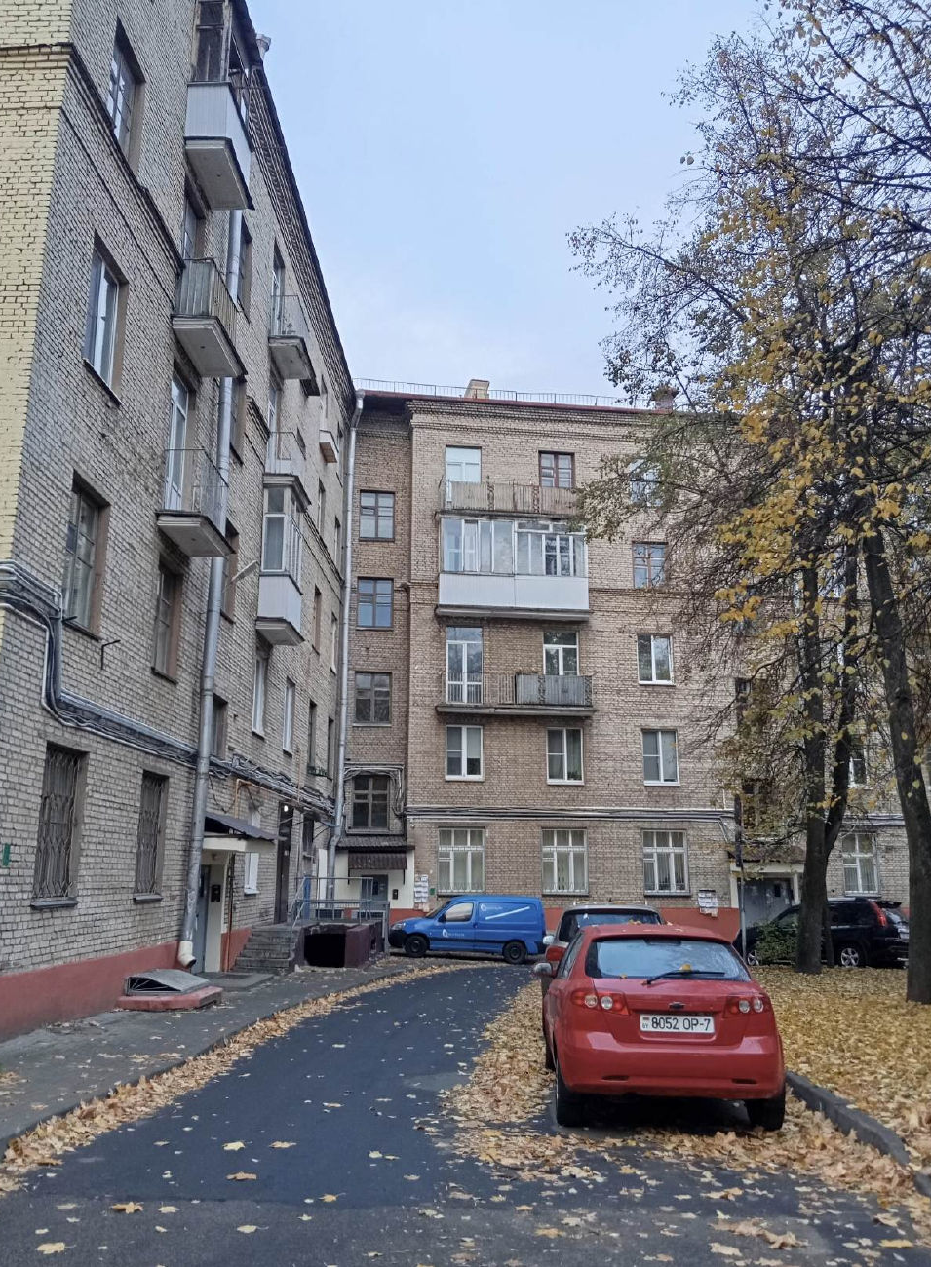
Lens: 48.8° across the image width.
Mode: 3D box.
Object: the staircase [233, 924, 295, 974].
[{"bbox_3d":[-3.915,6.338,20.657,1.100,0.800,2.000,0,-13,2],"label":"staircase"}]

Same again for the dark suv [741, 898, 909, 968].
[{"bbox_3d":[8.942,7.582,25.687,1.820,1.730,4.630,13,-22,-40],"label":"dark suv"}]

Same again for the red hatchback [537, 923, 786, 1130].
[{"bbox_3d":[1.595,3.372,9.311,1.760,1.450,4.300,0,-14,2],"label":"red hatchback"}]

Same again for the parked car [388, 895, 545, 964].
[{"bbox_3d":[0.071,8.055,28.281,4.140,1.810,1.760,0,-14,9],"label":"parked car"}]

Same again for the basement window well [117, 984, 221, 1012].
[{"bbox_3d":[-4.091,5.036,14.236,1.080,0.220,1.200,0,-13,2],"label":"basement window well"}]

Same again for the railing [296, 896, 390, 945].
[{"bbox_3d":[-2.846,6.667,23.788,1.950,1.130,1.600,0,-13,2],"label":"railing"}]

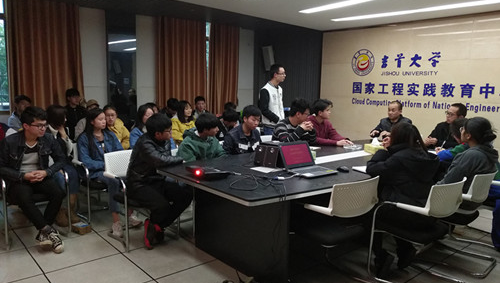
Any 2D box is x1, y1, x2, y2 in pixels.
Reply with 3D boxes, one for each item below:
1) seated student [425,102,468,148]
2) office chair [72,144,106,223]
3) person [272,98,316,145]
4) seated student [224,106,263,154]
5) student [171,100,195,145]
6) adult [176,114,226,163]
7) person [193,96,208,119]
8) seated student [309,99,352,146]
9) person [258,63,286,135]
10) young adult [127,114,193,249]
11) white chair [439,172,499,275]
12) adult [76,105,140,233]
[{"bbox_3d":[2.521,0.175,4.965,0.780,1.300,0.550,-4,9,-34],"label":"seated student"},{"bbox_3d":[-1.649,0.398,4.370,0.520,0.820,0.600,-5,10,-40],"label":"office chair"},{"bbox_3d":[0.604,0.137,4.879,0.780,1.316,0.540,7,9,38],"label":"person"},{"bbox_3d":[-0.017,0.224,4.394,0.540,1.241,0.780,-5,10,-40],"label":"seated student"},{"bbox_3d":[-0.730,0.143,4.830,0.750,1.260,0.480,8,10,42],"label":"student"},{"bbox_3d":[-0.492,0.297,3.949,0.750,1.180,0.520,9,11,44],"label":"adult"},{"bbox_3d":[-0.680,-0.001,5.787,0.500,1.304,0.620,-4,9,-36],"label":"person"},{"bbox_3d":[0.974,0.115,5.100,0.780,1.318,0.540,6,9,34],"label":"seated student"},{"bbox_3d":[0.296,-0.170,5.366,0.340,1.760,0.500,7,10,39],"label":"person"},{"bbox_3d":[-0.875,0.337,3.554,0.760,1.190,0.500,6,9,31],"label":"young adult"},{"bbox_3d":[1.778,0.612,3.338,0.520,0.810,0.600,-5,10,-40],"label":"white chair"},{"bbox_3d":[-1.469,0.246,4.144,0.500,1.190,0.900,-5,10,-40],"label":"adult"}]

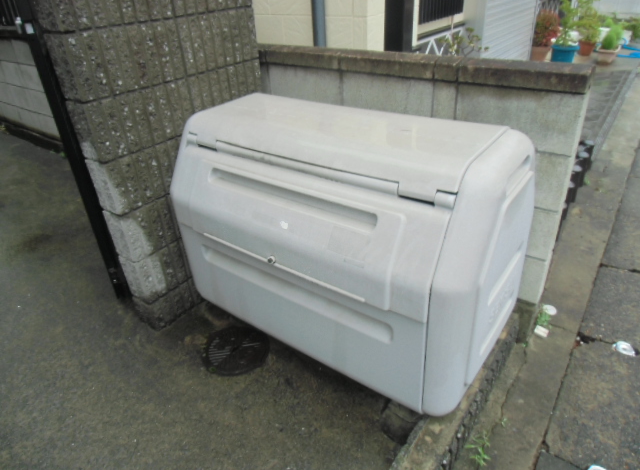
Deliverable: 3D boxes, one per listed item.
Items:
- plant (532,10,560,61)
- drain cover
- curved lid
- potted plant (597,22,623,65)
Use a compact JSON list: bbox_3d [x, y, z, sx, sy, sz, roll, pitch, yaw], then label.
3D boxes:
[{"bbox_3d":[2.803,-2.447,5.532,0.356,0.690,0.356,19,38,34],"label":"plant"},{"bbox_3d":[-0.323,0.447,1.726,0.274,0.020,0.274,-3,31,2],"label":"drain cover"},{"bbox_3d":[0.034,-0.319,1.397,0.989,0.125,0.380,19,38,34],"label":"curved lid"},{"bbox_3d":[3.728,-2.462,5.697,0.230,0.435,0.470,19,38,34],"label":"potted plant"}]

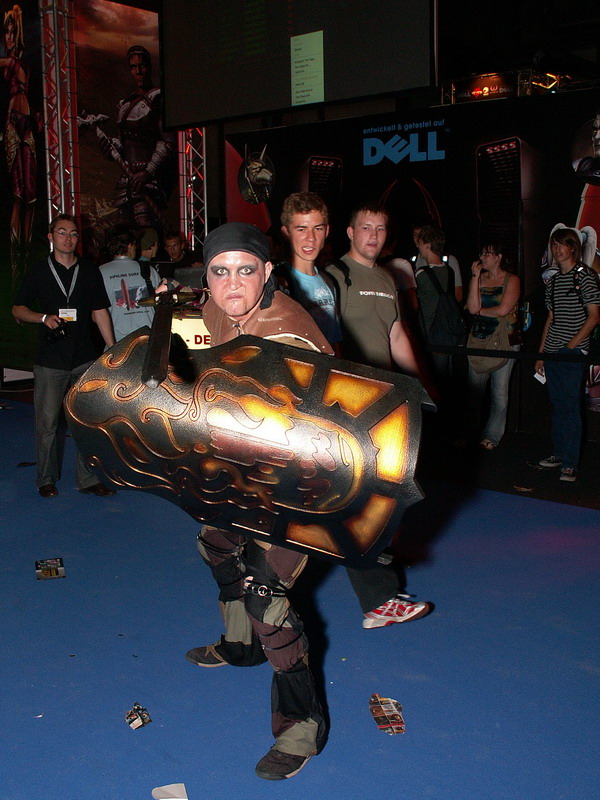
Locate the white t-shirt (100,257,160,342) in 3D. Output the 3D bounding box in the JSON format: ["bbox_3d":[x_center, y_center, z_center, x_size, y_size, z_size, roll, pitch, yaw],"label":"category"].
[{"bbox_3d":[-1.266,-0.707,6.118,0.520,0.700,0.300,2,10,11],"label":"white t-shirt"}]

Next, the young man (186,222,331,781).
[{"bbox_3d":[-0.187,0.298,2.611,0.740,1.650,0.850,4,11,25],"label":"young man"}]

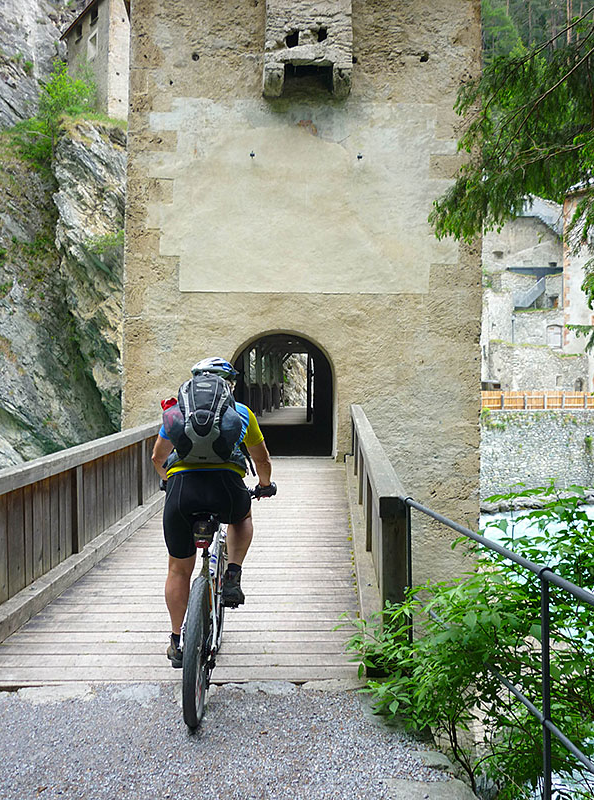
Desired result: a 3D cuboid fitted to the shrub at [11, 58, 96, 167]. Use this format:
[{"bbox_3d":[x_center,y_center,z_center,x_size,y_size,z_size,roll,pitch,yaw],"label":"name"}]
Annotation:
[{"bbox_3d":[-10.855,-12.816,34.000,3.700,4.600,3.300,0,2,0],"label":"shrub"}]

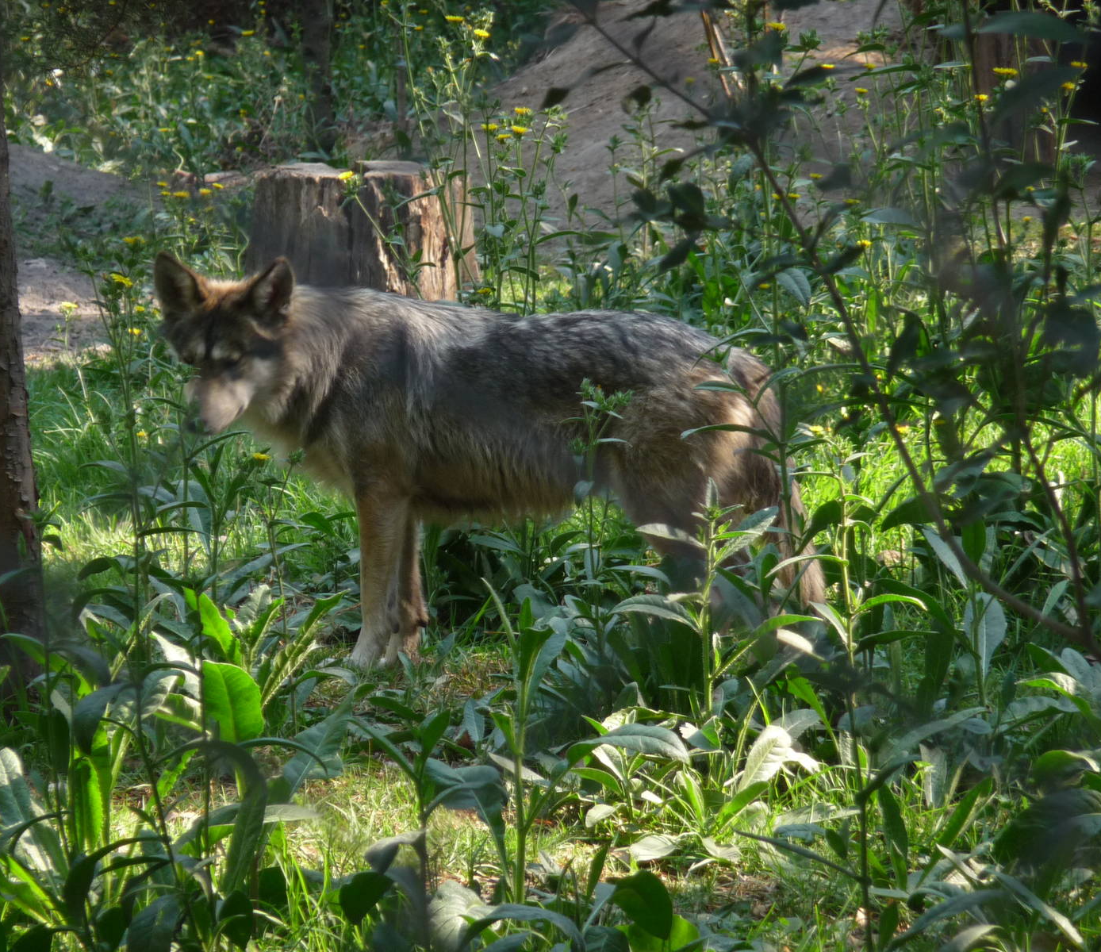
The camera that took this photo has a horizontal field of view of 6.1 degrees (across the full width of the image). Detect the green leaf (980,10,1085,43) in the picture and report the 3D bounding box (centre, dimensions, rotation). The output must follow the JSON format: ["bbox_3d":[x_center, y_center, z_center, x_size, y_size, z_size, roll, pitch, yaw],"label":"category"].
[{"bbox_3d":[0.469,-0.437,10.000,0.106,0.029,0.050,0,6,0],"label":"green leaf"}]

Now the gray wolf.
[{"bbox_3d":[-0.117,-0.031,19.500,1.250,0.765,0.360,1,6,7],"label":"gray wolf"}]

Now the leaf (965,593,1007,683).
[{"bbox_3d":[0.785,0.291,18.500,0.075,0.159,0.050,0,6,0],"label":"leaf"}]

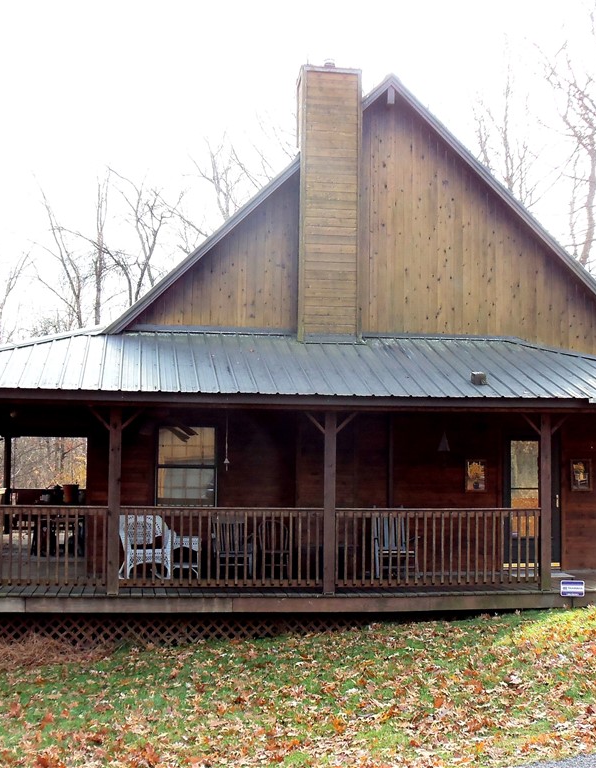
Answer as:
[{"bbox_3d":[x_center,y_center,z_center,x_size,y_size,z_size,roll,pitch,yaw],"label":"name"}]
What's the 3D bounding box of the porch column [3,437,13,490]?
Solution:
[{"bbox_3d":[-6.635,2.322,25.086,0.138,2.190,0.138,1,-5,-8],"label":"porch column"}]

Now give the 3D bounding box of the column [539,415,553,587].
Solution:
[{"bbox_3d":[3.129,1.490,13.878,0.140,2.180,0.140,1,-5,-8],"label":"column"}]

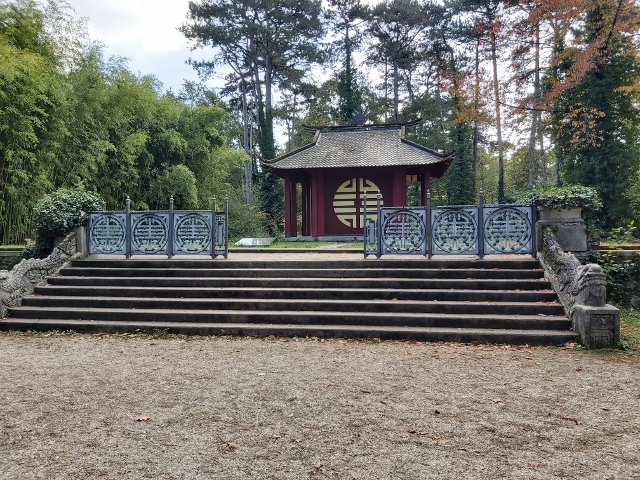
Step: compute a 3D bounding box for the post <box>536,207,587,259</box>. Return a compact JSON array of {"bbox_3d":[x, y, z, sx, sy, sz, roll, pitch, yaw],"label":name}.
[{"bbox_3d":[4.318,-0.148,8.742,0.760,0.980,0.750,0,2,9],"label":"post"}]

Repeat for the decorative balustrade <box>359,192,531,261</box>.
[{"bbox_3d":[2.394,-0.288,9.041,3.150,1.310,0.120,0,2,9],"label":"decorative balustrade"}]

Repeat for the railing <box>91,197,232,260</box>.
[{"bbox_3d":[-3.435,-0.243,9.982,3.160,1.310,0.120,0,2,9],"label":"railing"}]

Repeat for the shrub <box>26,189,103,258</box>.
[{"bbox_3d":[-5.399,-0.343,10.309,1.460,1.460,1.250,0,2,9],"label":"shrub"}]

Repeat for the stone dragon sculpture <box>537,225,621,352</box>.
[{"bbox_3d":[3.916,0.596,7.411,0.480,1.600,2.090,0,2,9],"label":"stone dragon sculpture"}]

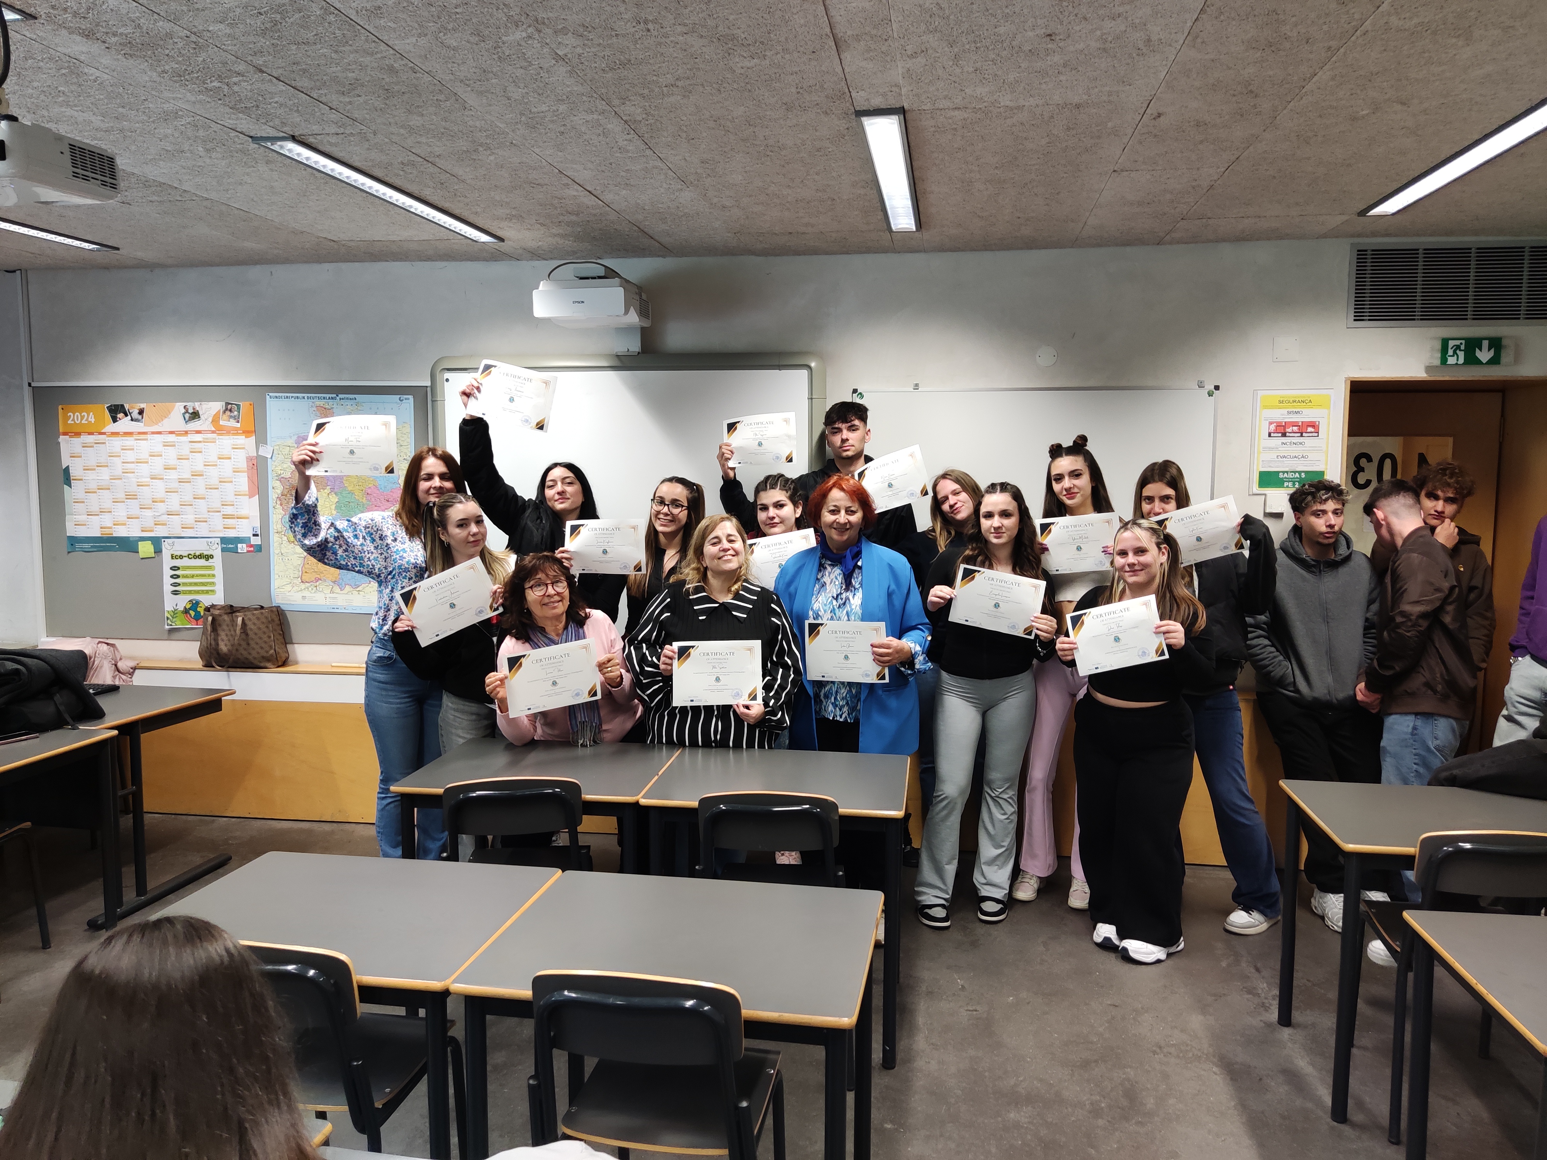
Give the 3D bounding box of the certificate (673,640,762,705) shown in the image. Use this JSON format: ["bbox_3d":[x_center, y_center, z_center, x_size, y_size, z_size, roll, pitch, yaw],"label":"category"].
[{"bbox_3d":[-0.187,0.308,3.710,0.297,0.210,0.010,-1,-2,0],"label":"certificate"}]

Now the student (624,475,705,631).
[{"bbox_3d":[-0.442,0.377,4.517,0.450,1.660,0.320,1,6,6],"label":"student"}]

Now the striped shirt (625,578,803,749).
[{"bbox_3d":[-0.207,0.324,3.863,0.570,0.660,0.360,1,6,6],"label":"striped shirt"}]

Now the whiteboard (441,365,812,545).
[{"bbox_3d":[-0.661,-0.317,4.946,1.730,1.310,0.055,1,5,8],"label":"whiteboard"}]

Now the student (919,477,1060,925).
[{"bbox_3d":[0.761,0.461,4.049,0.500,1.612,0.440,1,6,8],"label":"student"}]

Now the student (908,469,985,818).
[{"bbox_3d":[0.705,0.375,4.463,0.480,1.630,0.360,1,5,6],"label":"student"}]

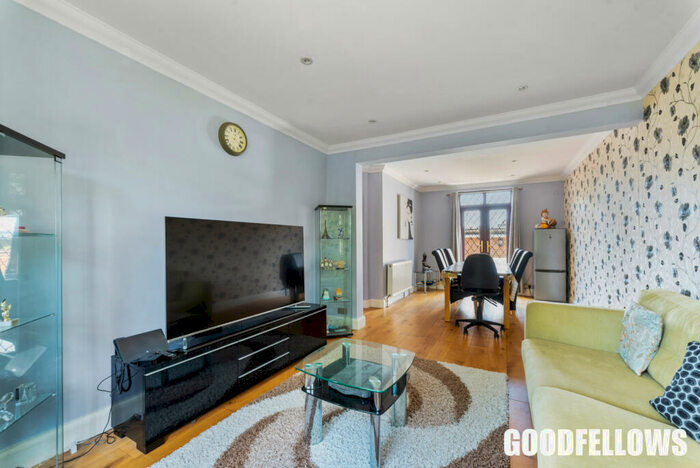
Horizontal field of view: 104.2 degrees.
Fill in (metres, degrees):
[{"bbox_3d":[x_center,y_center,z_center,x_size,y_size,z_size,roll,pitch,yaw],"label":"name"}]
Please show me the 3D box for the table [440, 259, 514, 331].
[{"bbox_3d":[2.177,0.943,4.555,0.900,0.750,1.720,-1,-2,29],"label":"table"}]

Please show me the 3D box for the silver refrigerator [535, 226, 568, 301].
[{"bbox_3d":[3.908,0.644,5.342,0.475,1.465,0.530,0,-2,30],"label":"silver refrigerator"}]

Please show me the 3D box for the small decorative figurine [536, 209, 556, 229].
[{"bbox_3d":[4.013,-0.313,5.564,0.230,0.410,0.370,2,-2,-44],"label":"small decorative figurine"}]

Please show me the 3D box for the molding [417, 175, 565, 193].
[{"bbox_3d":[3.039,-1.164,6.236,3.000,0.130,0.110,-1,-2,29],"label":"molding"}]

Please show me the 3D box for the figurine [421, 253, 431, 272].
[{"bbox_3d":[1.819,0.687,6.564,0.220,0.470,0.170,0,-2,15],"label":"figurine"}]

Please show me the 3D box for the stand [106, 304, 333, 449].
[{"bbox_3d":[-0.890,1.028,2.416,0.430,0.475,1.780,0,-2,30],"label":"stand"}]

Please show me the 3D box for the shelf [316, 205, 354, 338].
[{"bbox_3d":[-0.218,0.472,3.584,0.430,1.630,0.370,1,-1,-15],"label":"shelf"}]

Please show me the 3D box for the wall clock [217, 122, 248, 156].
[{"bbox_3d":[-1.095,-0.891,2.572,0.060,0.300,0.300,-1,-2,29],"label":"wall clock"}]

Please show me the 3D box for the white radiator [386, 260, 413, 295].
[{"bbox_3d":[1.044,0.881,5.595,0.100,0.575,1.200,0,-2,30],"label":"white radiator"}]

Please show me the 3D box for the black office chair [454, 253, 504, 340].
[{"bbox_3d":[1.772,0.804,3.721,0.590,1.030,0.600,0,-2,30],"label":"black office chair"}]

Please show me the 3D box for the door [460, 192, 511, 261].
[{"bbox_3d":[3.085,0.208,6.237,1.100,2.370,0.100,0,-2,30],"label":"door"}]

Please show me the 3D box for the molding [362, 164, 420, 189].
[{"bbox_3d":[1.048,-1.176,6.018,0.380,0.130,2.400,-1,-2,29],"label":"molding"}]

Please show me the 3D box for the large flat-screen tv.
[{"bbox_3d":[-0.918,0.326,2.517,0.080,0.840,1.425,-1,-2,32],"label":"large flat-screen tv"}]

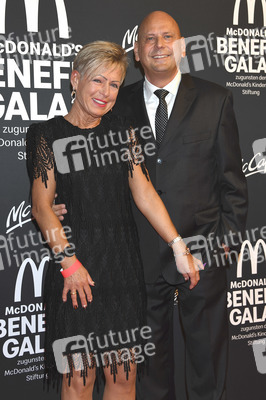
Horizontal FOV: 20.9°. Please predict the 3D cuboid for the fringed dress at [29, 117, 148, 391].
[{"bbox_3d":[-0.156,0.180,2.470,0.420,0.920,0.270,-2,8,-15],"label":"fringed dress"}]

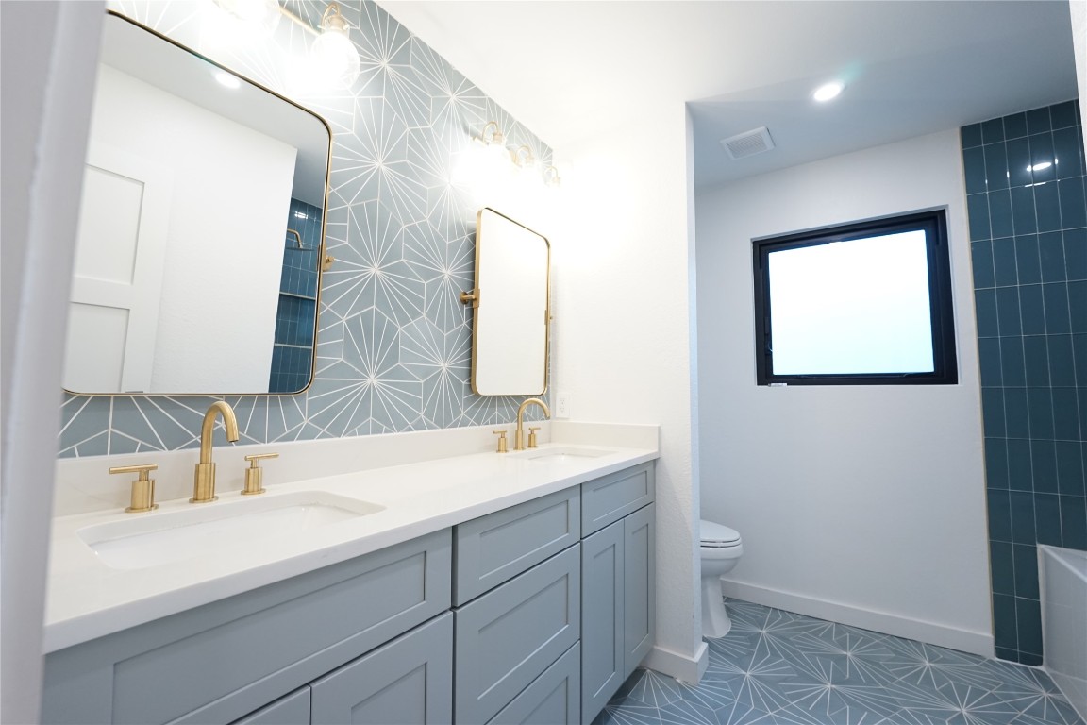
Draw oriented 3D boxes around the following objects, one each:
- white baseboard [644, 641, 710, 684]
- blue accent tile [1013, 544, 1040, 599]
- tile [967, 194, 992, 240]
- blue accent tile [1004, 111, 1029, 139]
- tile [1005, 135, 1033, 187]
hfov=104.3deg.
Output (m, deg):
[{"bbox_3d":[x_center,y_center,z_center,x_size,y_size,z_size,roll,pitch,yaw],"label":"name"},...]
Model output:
[{"bbox_3d":[0.554,1.233,1.791,0.245,0.102,0.162,-2,-5,35],"label":"white baseboard"},{"bbox_3d":[2.089,0.903,1.831,0.074,0.228,0.010,-2,-6,35],"label":"blue accent tile"},{"bbox_3d":[2.055,-0.684,1.996,0.074,0.228,0.010,-2,-6,35],"label":"tile"},{"bbox_3d":[2.174,-1.083,1.949,0.074,0.115,0.010,-2,-6,35],"label":"blue accent tile"},{"bbox_3d":[2.177,-0.912,1.938,0.075,0.229,0.010,-2,-5,35],"label":"tile"}]

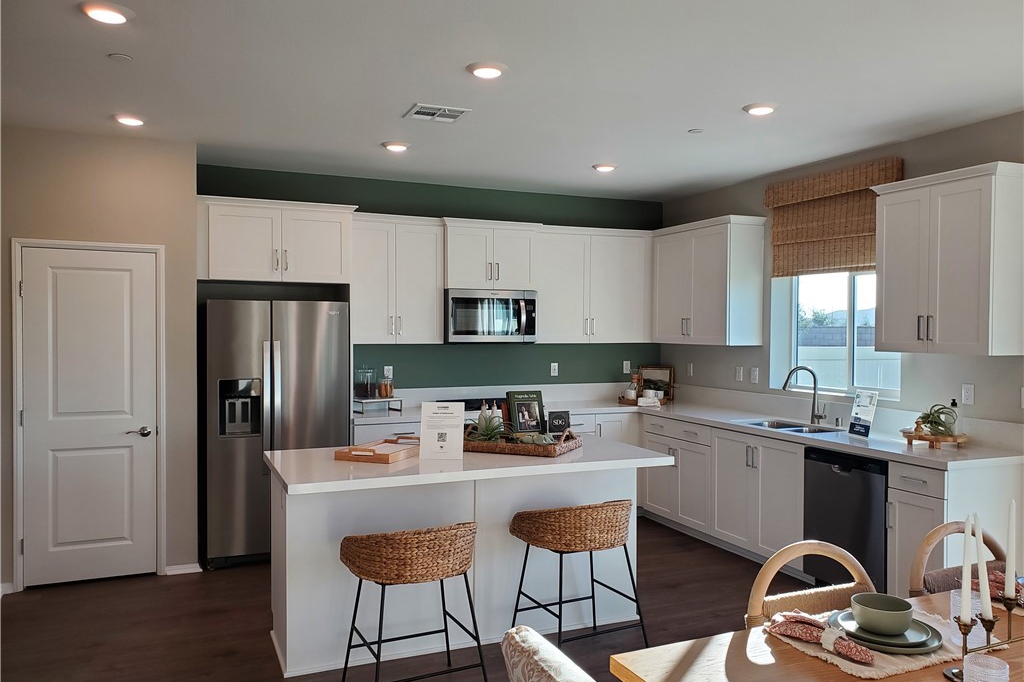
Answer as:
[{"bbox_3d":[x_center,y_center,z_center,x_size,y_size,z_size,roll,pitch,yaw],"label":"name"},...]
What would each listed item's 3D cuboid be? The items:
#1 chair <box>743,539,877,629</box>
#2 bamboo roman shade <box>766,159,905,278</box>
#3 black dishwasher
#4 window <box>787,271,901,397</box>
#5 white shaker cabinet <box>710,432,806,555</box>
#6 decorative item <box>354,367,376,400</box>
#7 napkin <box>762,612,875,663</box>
[{"bbox_3d":[1.129,1.123,2.468,0.580,0.825,0.580,0,1,-23],"label":"chair"},{"bbox_3d":[2.226,-0.828,5.426,0.090,0.720,1.205,0,1,-23],"label":"bamboo roman shade"},{"bbox_3d":[2.232,1.074,4.659,0.625,0.850,0.610,0,1,-23],"label":"black dishwasher"},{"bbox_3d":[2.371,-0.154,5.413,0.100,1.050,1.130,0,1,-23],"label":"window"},{"bbox_3d":[1.948,1.067,5.372,0.647,0.860,0.916,0,1,-23],"label":"white shaker cabinet"},{"bbox_3d":[-1.124,0.331,5.924,0.157,0.247,0.157,0,1,-23],"label":"decorative item"},{"bbox_3d":[0.795,0.757,1.982,0.133,0.046,0.315,0,1,-23],"label":"napkin"}]

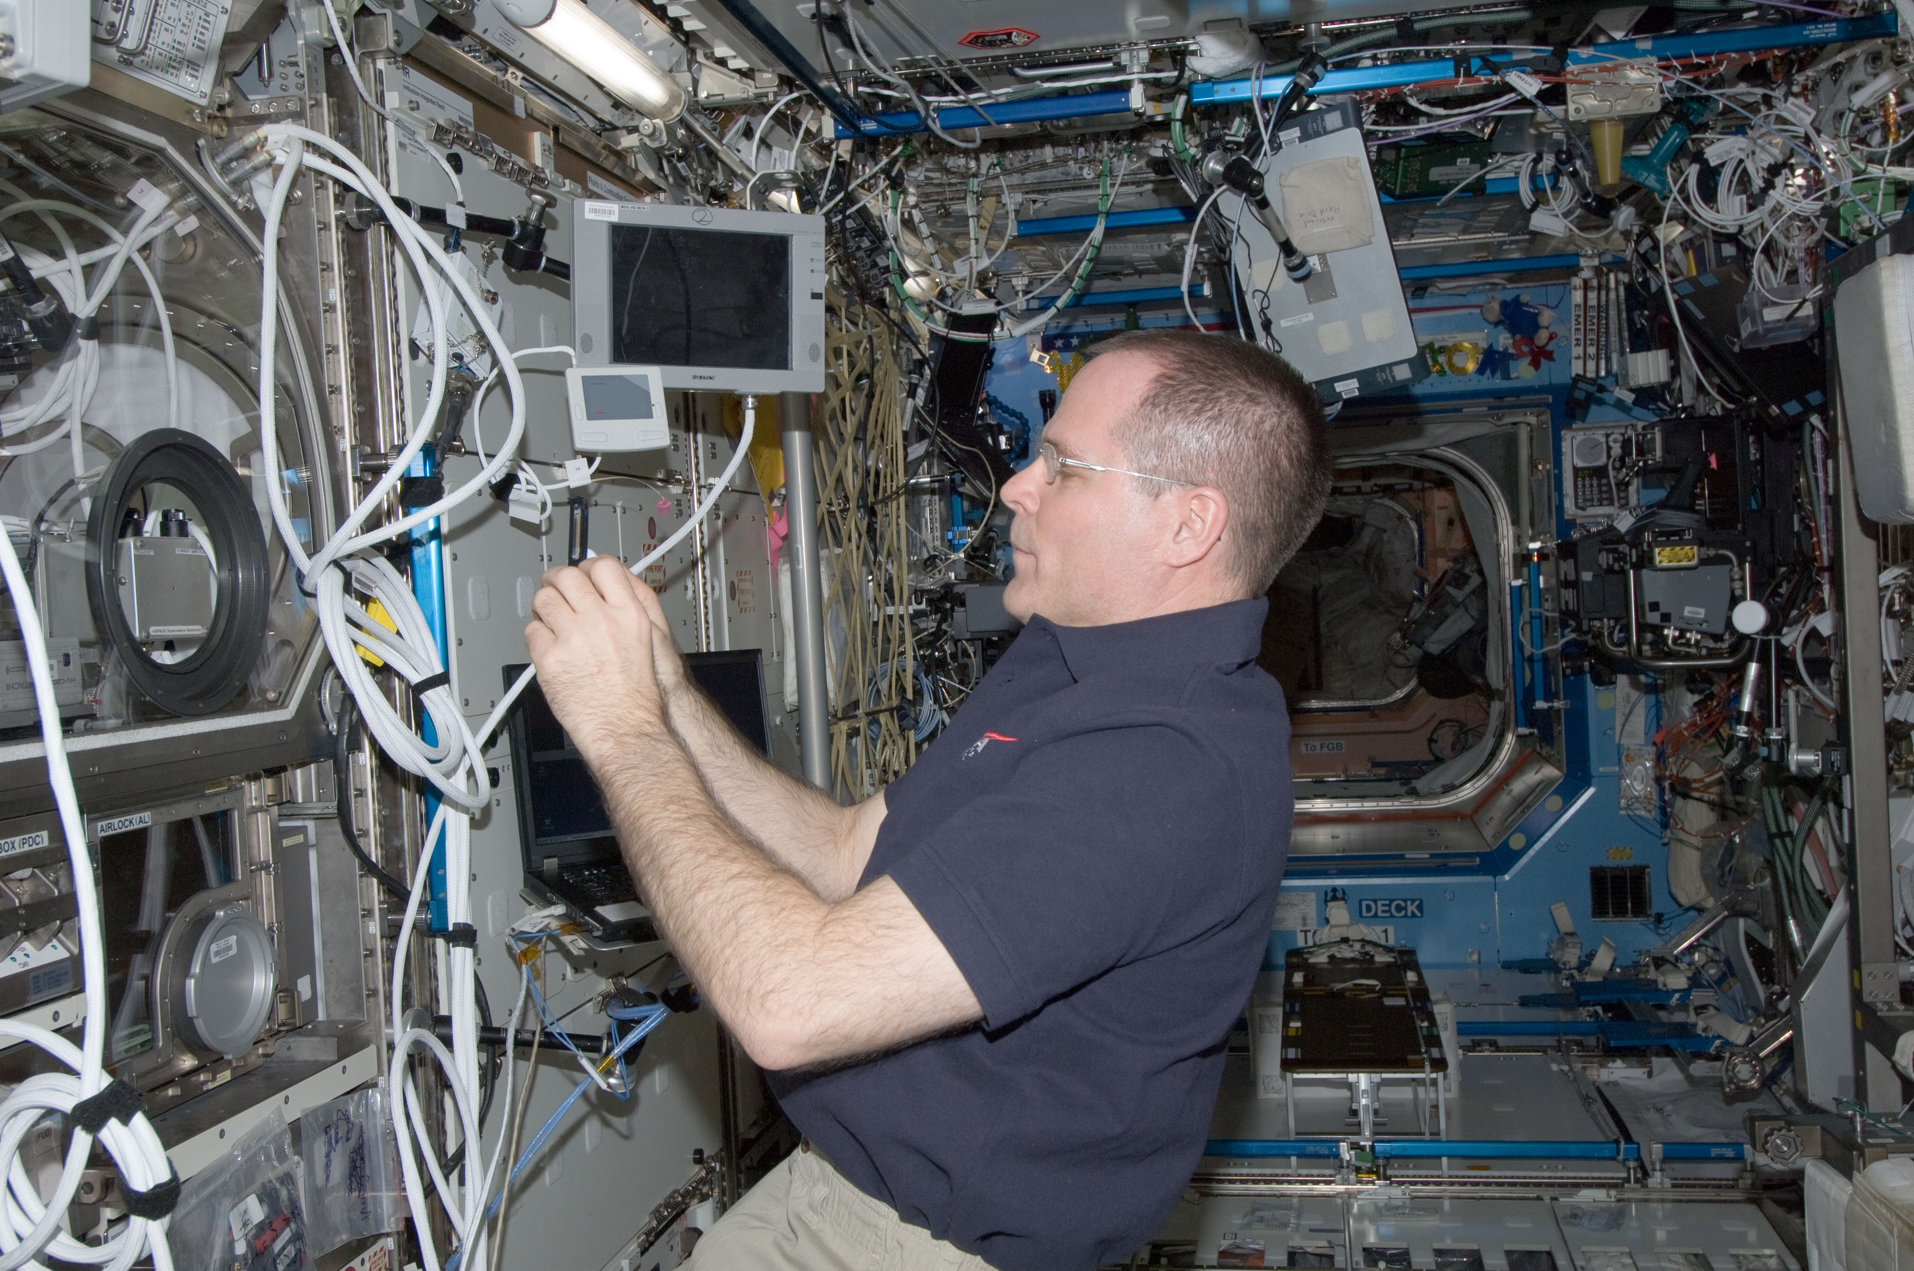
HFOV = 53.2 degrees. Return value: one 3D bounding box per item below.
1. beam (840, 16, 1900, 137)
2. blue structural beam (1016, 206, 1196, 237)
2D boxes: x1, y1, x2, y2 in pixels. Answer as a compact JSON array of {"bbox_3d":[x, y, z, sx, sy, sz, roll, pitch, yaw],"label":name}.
[{"bbox_3d":[0.591,-0.869,2.991,1.647,0.031,0.027,-2,2,11],"label":"beam"},{"bbox_3d":[0.352,-0.891,4.124,0.465,0.031,0.027,-2,2,11],"label":"blue structural beam"}]

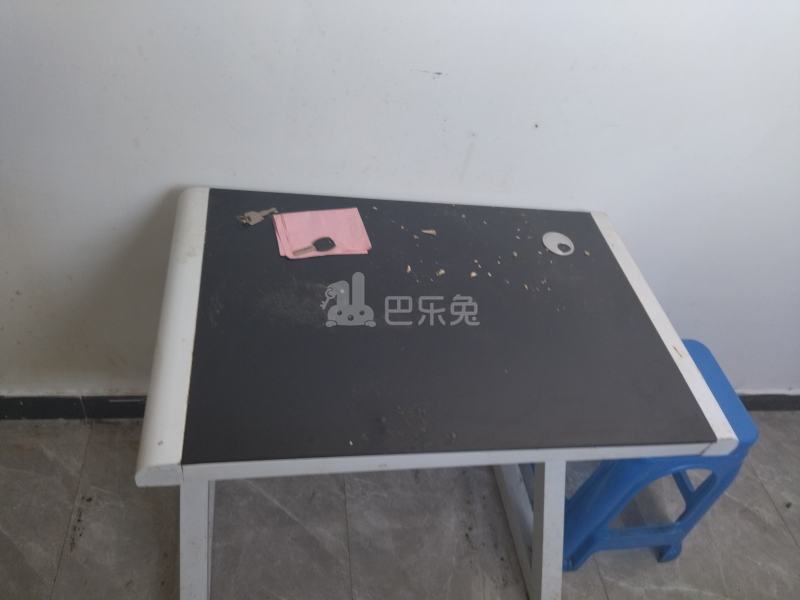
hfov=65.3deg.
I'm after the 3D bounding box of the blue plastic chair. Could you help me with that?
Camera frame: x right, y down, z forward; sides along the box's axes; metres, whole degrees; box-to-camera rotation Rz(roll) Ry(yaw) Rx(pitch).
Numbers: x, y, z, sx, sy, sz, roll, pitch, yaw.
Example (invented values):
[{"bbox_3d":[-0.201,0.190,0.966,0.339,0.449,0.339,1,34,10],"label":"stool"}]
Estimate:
[{"bbox_3d":[0.546,0.351,1.488,0.380,0.465,0.380,2,47,-13],"label":"blue plastic chair"}]

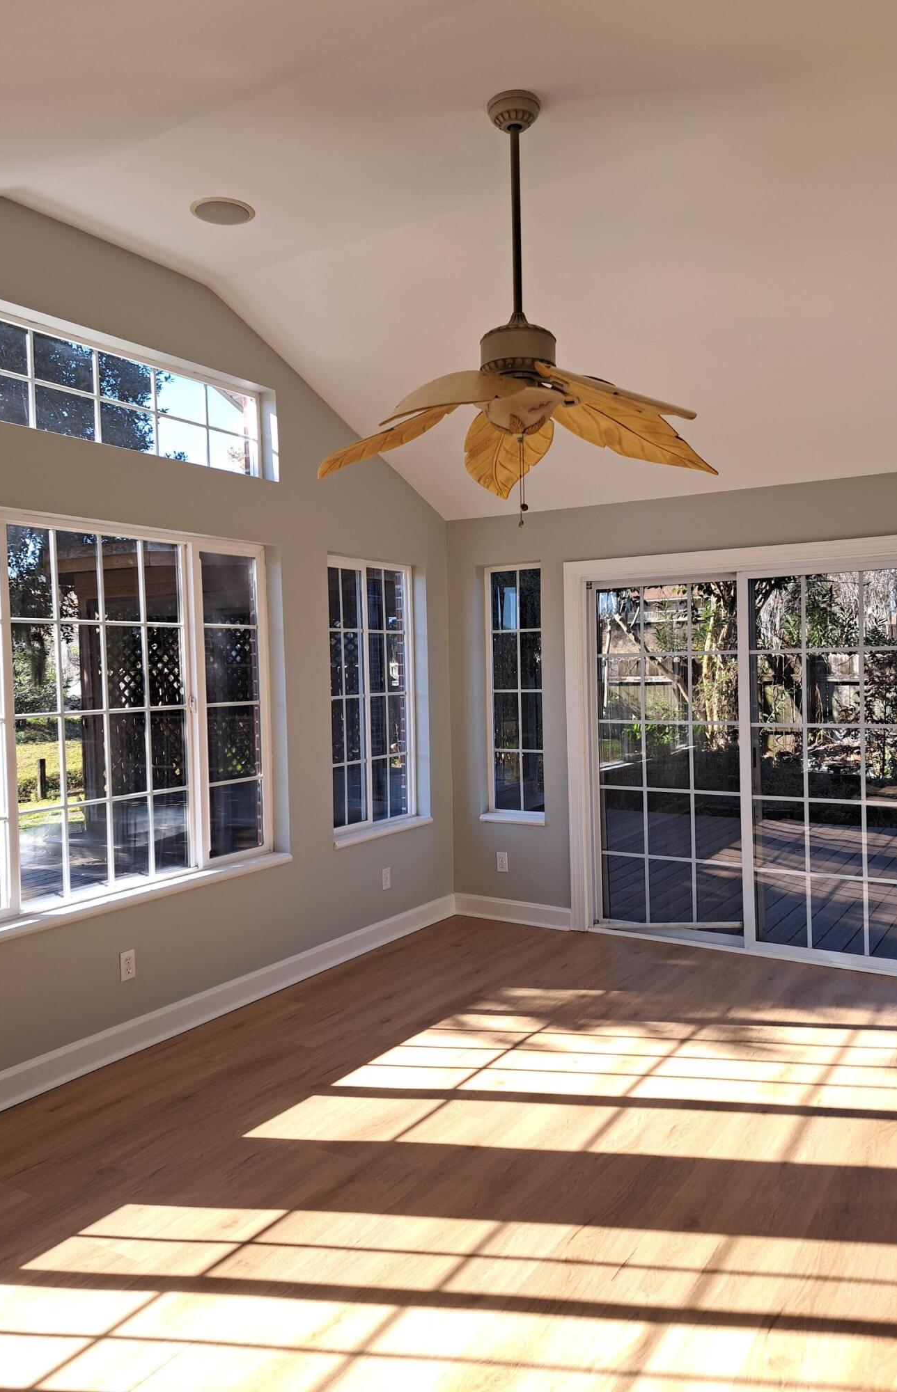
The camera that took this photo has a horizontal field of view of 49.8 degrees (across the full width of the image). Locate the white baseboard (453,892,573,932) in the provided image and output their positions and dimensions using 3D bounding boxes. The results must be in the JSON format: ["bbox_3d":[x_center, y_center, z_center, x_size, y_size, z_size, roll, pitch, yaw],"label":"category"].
[{"bbox_3d":[0.367,1.277,5.705,0.773,0.133,0.018,0,2,32],"label":"white baseboard"}]

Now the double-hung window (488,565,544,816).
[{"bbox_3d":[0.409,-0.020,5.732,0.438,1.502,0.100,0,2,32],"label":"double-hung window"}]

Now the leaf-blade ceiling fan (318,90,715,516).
[{"bbox_3d":[0.211,-1.157,2.902,1.300,1.251,1.300,0,2,32],"label":"leaf-blade ceiling fan"}]

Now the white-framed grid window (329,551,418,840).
[{"bbox_3d":[-0.428,-0.003,5.341,0.100,1.484,0.888,0,2,32],"label":"white-framed grid window"}]

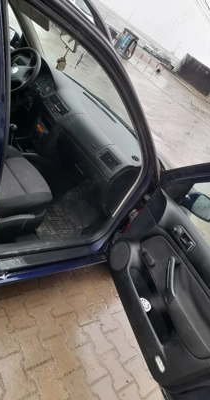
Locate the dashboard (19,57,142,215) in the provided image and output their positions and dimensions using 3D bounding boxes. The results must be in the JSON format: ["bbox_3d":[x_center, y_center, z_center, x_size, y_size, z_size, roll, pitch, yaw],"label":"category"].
[{"bbox_3d":[-0.268,-0.519,2.021,0.480,0.530,1.420,1,42,-49],"label":"dashboard"}]

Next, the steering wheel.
[{"bbox_3d":[-0.578,-0.851,1.928,0.380,0.380,0.110,51,3,29],"label":"steering wheel"}]

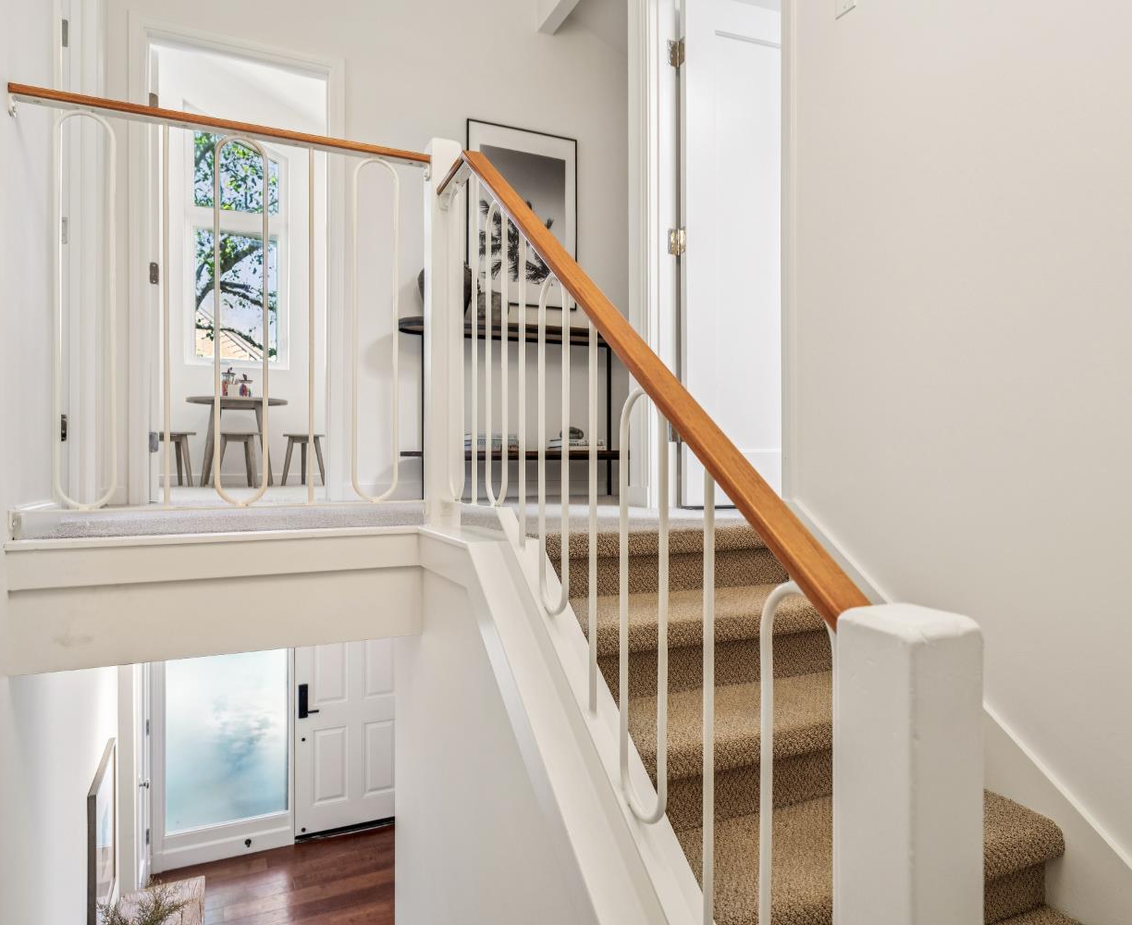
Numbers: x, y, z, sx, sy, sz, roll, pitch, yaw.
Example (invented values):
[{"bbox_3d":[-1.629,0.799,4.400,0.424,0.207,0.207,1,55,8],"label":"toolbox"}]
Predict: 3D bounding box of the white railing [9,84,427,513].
[{"bbox_3d":[-0.885,-0.395,1.990,1.020,1.030,0.065,0,0,-25],"label":"white railing"}]

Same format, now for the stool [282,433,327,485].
[{"bbox_3d":[-1.755,-0.016,4.900,0.295,0.350,0.290,0,0,-25],"label":"stool"}]

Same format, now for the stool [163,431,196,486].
[{"bbox_3d":[-2.540,-0.018,4.770,0.295,0.350,0.290,0,0,-25],"label":"stool"}]

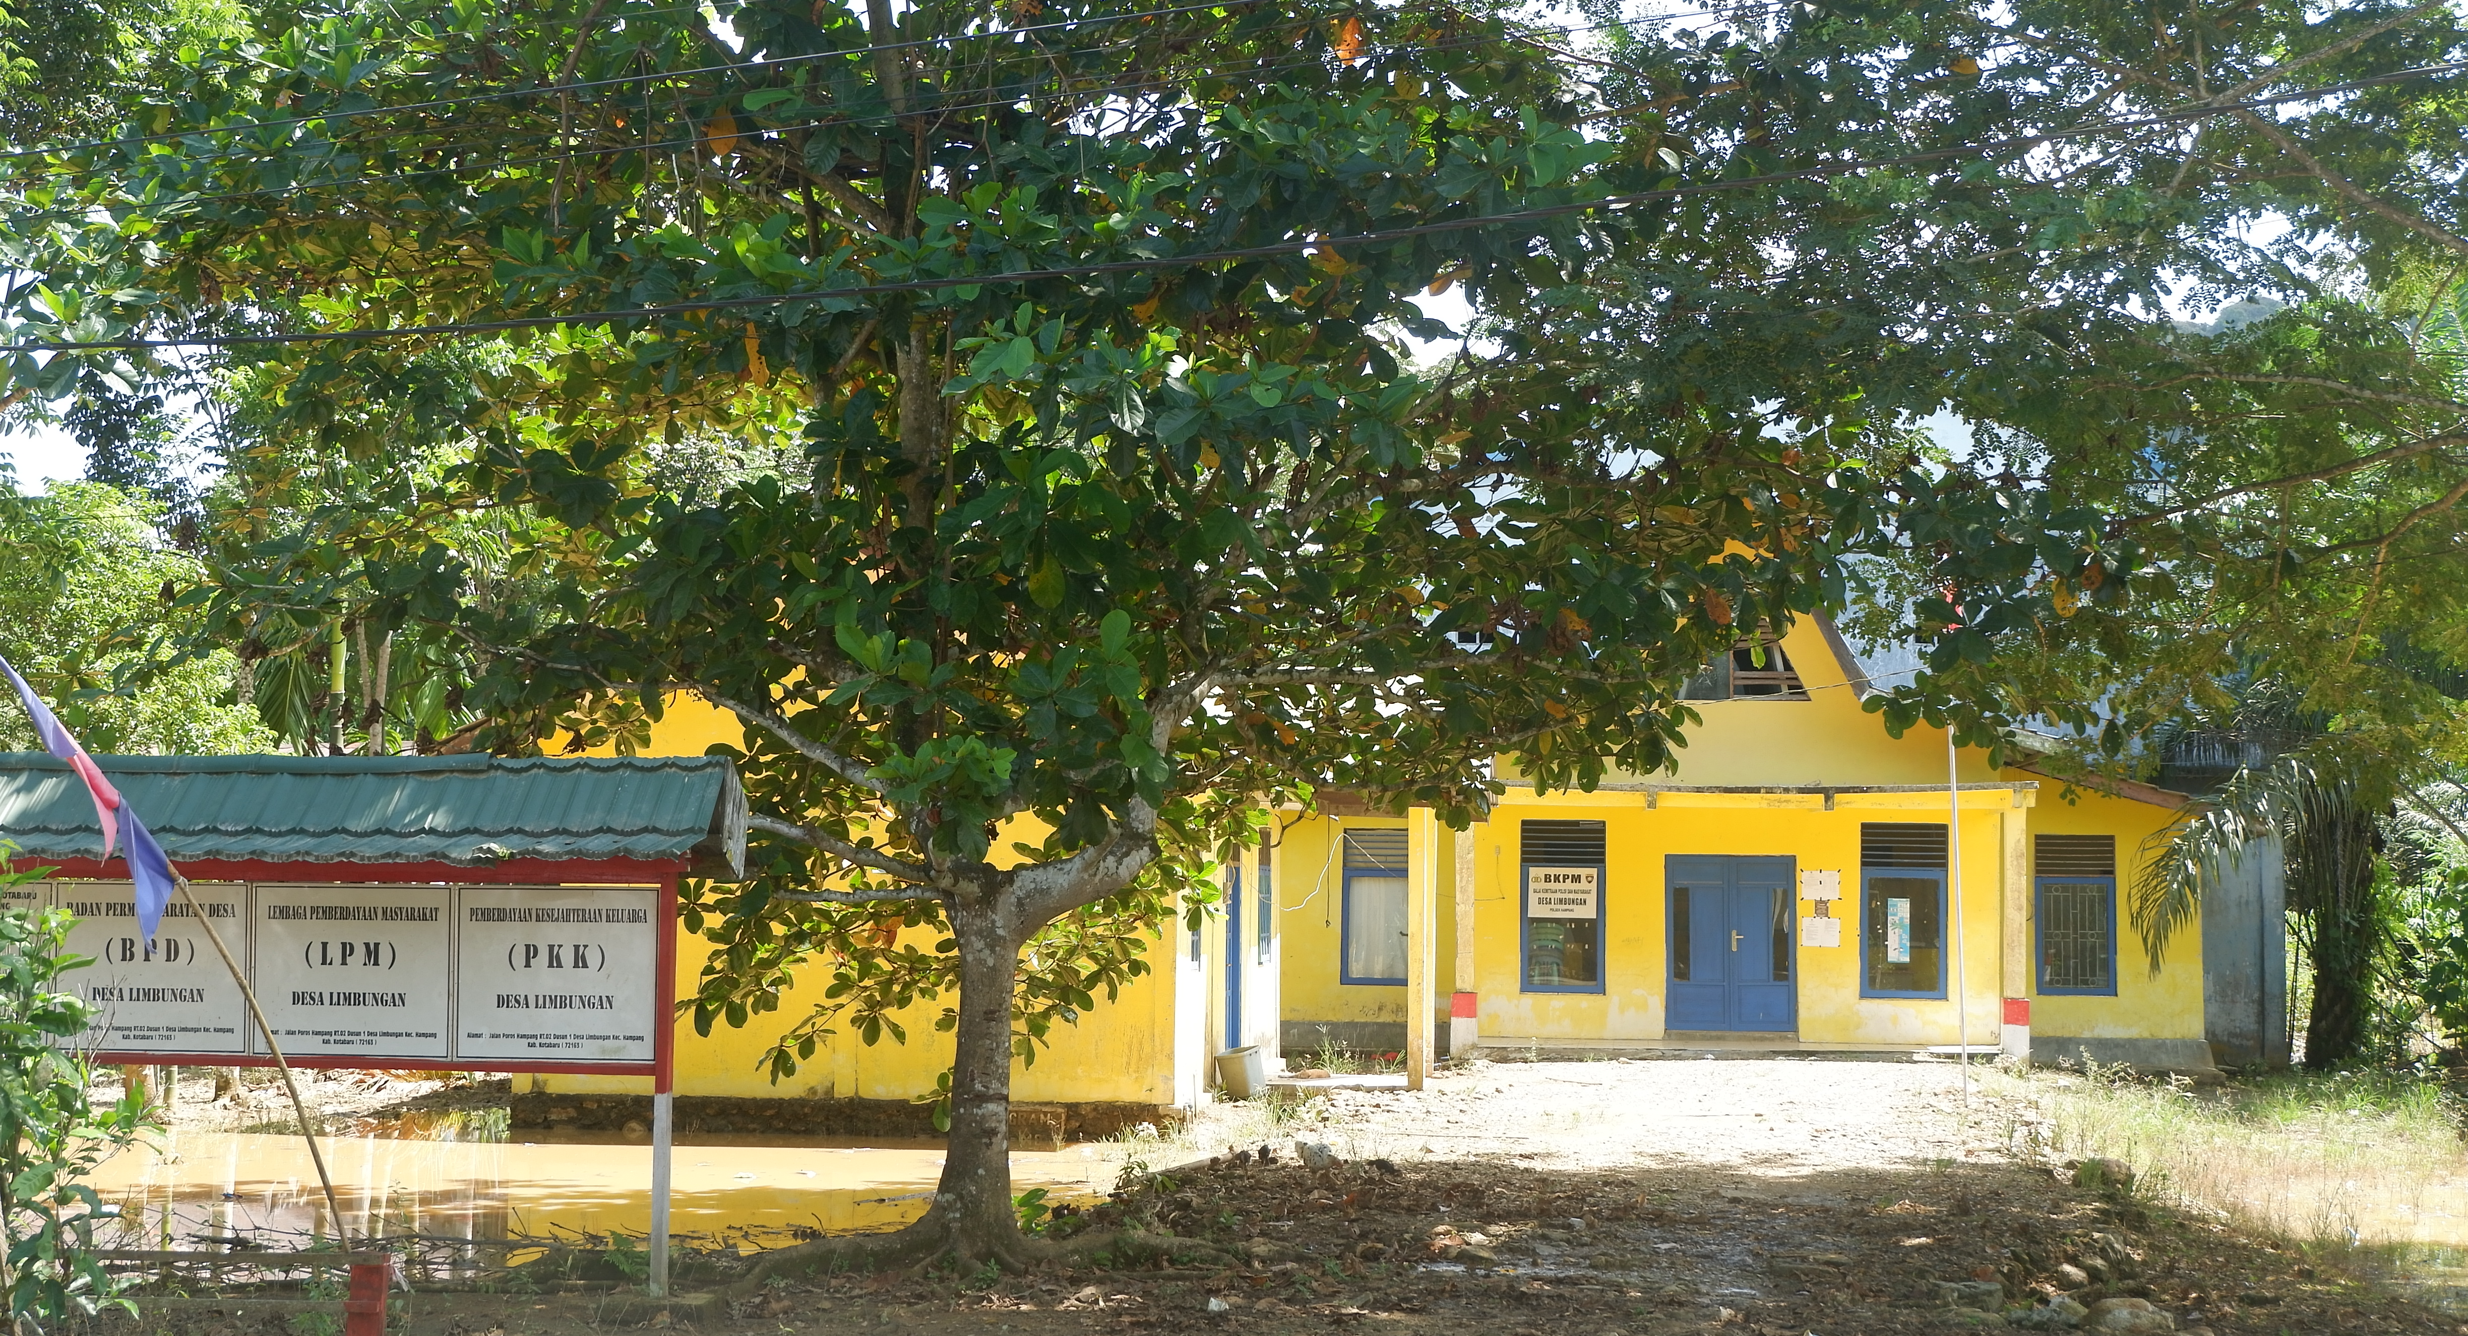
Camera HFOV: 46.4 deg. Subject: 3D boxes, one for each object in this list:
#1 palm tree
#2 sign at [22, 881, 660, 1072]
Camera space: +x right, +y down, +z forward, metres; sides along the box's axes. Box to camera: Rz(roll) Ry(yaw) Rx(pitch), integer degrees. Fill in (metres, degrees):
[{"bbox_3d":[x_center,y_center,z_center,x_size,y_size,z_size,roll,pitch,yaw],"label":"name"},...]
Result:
[{"bbox_3d":[12.268,2.777,34.400,2.950,3.900,2.700,-1,-4,20],"label":"palm tree"},{"bbox_3d":[-5.250,1.784,16.779,4.020,1.090,0.100,0,-4,8],"label":"sign"}]

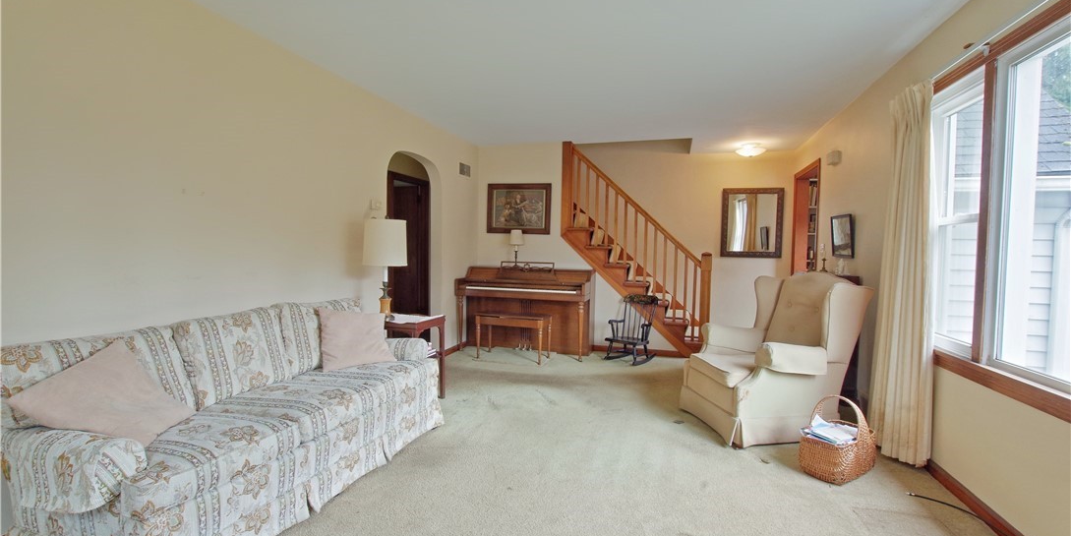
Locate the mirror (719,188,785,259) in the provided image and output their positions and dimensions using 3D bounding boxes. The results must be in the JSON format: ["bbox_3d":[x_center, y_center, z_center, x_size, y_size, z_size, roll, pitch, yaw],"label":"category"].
[{"bbox_3d":[2.634,-0.545,5.407,0.677,0.839,0.043,1,3,18],"label":"mirror"}]

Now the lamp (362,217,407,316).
[{"bbox_3d":[-1.078,-0.004,3.219,0.325,0.742,0.325,1,3,18],"label":"lamp"}]

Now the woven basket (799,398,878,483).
[{"bbox_3d":[1.633,0.893,2.416,0.360,0.370,0.240,-1,3,-31],"label":"woven basket"}]

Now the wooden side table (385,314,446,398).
[{"bbox_3d":[-1.024,0.687,3.338,0.585,0.629,0.406,1,3,18],"label":"wooden side table"}]

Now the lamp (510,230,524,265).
[{"bbox_3d":[-0.212,-0.219,5.095,0.172,0.434,0.172,1,2,0],"label":"lamp"}]

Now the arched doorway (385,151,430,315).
[{"bbox_3d":[-1.199,-0.044,4.275,0.145,2.002,0.899,1,3,18],"label":"arched doorway"}]

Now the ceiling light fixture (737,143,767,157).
[{"bbox_3d":[2.471,-1.333,5.093,0.345,0.140,0.345,1,3,18],"label":"ceiling light fixture"}]

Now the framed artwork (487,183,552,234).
[{"bbox_3d":[-0.195,-0.695,5.264,0.795,0.595,0.030,1,3,18],"label":"framed artwork"}]

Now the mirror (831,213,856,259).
[{"bbox_3d":[2.479,-0.252,3.587,0.029,0.335,0.450,-3,1,18],"label":"mirror"}]

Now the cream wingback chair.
[{"bbox_3d":[1.572,0.537,3.010,0.900,1.030,0.720,0,2,-12],"label":"cream wingback chair"}]

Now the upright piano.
[{"bbox_3d":[-0.113,0.455,4.982,1.494,0.967,0.571,1,3,18],"label":"upright piano"}]

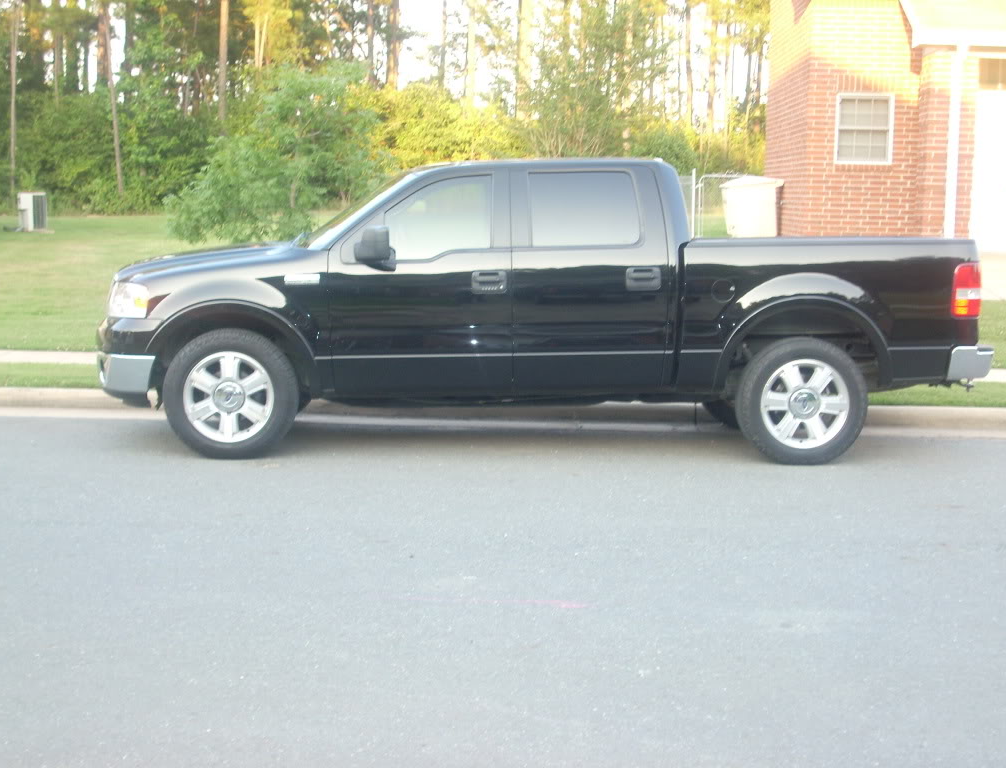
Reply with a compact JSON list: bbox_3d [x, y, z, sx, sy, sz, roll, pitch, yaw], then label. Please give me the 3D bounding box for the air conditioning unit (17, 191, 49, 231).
[{"bbox_3d":[-10.004,-3.650,34.000,0.580,0.820,0.580,1,7,-3],"label":"air conditioning unit"}]

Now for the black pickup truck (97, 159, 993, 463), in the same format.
[{"bbox_3d":[0.187,-0.555,10.636,5.685,1.880,2.060,1,7,-3],"label":"black pickup truck"}]

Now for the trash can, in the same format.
[{"bbox_3d":[3.327,-2.220,21.465,0.820,1.100,0.700,1,7,-3],"label":"trash can"}]

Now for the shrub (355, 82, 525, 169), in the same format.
[{"bbox_3d":[-1.956,-7.434,50.000,5.200,3.900,4.000,1,7,-3],"label":"shrub"}]

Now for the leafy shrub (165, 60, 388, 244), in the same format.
[{"bbox_3d":[-2.861,-2.736,20.000,2.700,2.600,2.600,1,7,-3],"label":"leafy shrub"}]

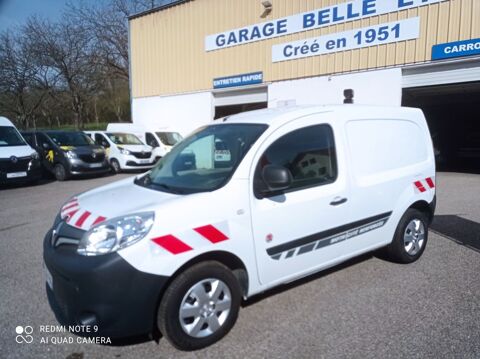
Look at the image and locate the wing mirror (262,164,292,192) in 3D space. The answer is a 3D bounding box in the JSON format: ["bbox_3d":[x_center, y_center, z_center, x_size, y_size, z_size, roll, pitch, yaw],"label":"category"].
[{"bbox_3d":[0.274,-0.003,2.827,0.140,0.215,0.200,-7,8,-36],"label":"wing mirror"}]

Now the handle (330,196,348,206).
[{"bbox_3d":[0.891,0.185,3.408,0.220,0.055,0.050,-7,8,-36],"label":"handle"}]

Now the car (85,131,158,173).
[{"bbox_3d":[-6.470,-1.450,19.600,5.050,1.970,1.960,4,9,35],"label":"car"}]

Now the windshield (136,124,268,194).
[{"bbox_3d":[-0.450,-0.198,3.500,0.930,0.180,1.420,-49,30,-22],"label":"windshield"}]

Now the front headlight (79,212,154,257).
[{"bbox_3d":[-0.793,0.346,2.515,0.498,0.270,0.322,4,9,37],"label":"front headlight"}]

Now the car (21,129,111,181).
[{"bbox_3d":[-7.620,-1.080,16.200,5.050,1.970,1.960,4,8,33],"label":"car"}]

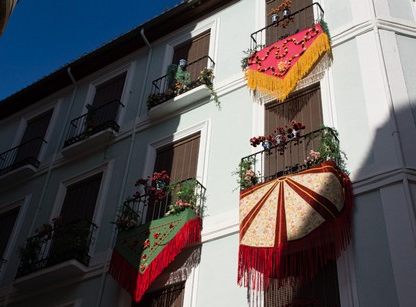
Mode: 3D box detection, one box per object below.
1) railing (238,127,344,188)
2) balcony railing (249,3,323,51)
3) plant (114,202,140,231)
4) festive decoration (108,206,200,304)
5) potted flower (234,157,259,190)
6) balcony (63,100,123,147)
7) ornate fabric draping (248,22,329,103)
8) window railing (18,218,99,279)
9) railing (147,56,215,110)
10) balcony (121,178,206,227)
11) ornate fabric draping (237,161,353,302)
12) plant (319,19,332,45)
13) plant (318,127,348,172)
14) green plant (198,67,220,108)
[{"bbox_3d":[1.394,0.295,9.729,1.715,0.966,0.385,-21,-48,26],"label":"railing"},{"bbox_3d":[1.687,-2.479,12.274,1.619,0.980,0.312,-21,-47,27],"label":"balcony railing"},{"bbox_3d":[-1.593,1.287,11.521,0.454,0.589,0.327,-21,-47,27],"label":"plant"},{"bbox_3d":[-0.955,1.970,10.180,1.778,1.610,0.420,-21,-48,26],"label":"festive decoration"},{"bbox_3d":[0.730,0.411,10.113,0.455,0.728,0.392,-21,-48,26],"label":"potted flower"},{"bbox_3d":[-2.902,-0.672,14.606,1.624,0.952,0.266,-21,-48,26],"label":"balcony"},{"bbox_3d":[1.590,-1.593,11.418,1.694,1.890,0.315,-21,-48,26],"label":"ornate fabric draping"},{"bbox_3d":[-3.284,2.141,12.450,1.874,0.973,0.369,-21,-47,27],"label":"window railing"},{"bbox_3d":[-0.638,-1.571,13.560,1.668,0.994,0.312,-21,-47,27],"label":"railing"},{"bbox_3d":[-0.897,1.215,11.124,1.789,0.973,0.369,-21,-47,27],"label":"balcony"},{"bbox_3d":[1.331,1.190,8.879,1.799,2.065,0.434,-21,-48,26],"label":"ornate fabric draping"},{"bbox_3d":[2.406,-2.541,11.728,0.241,0.618,0.241,-21,-47,27],"label":"plant"},{"bbox_3d":[2.049,-0.054,9.442,0.322,0.868,0.434,-21,-48,26],"label":"plant"},{"bbox_3d":[0.007,-1.480,12.874,0.454,1.171,0.320,-21,-47,27],"label":"green plant"}]

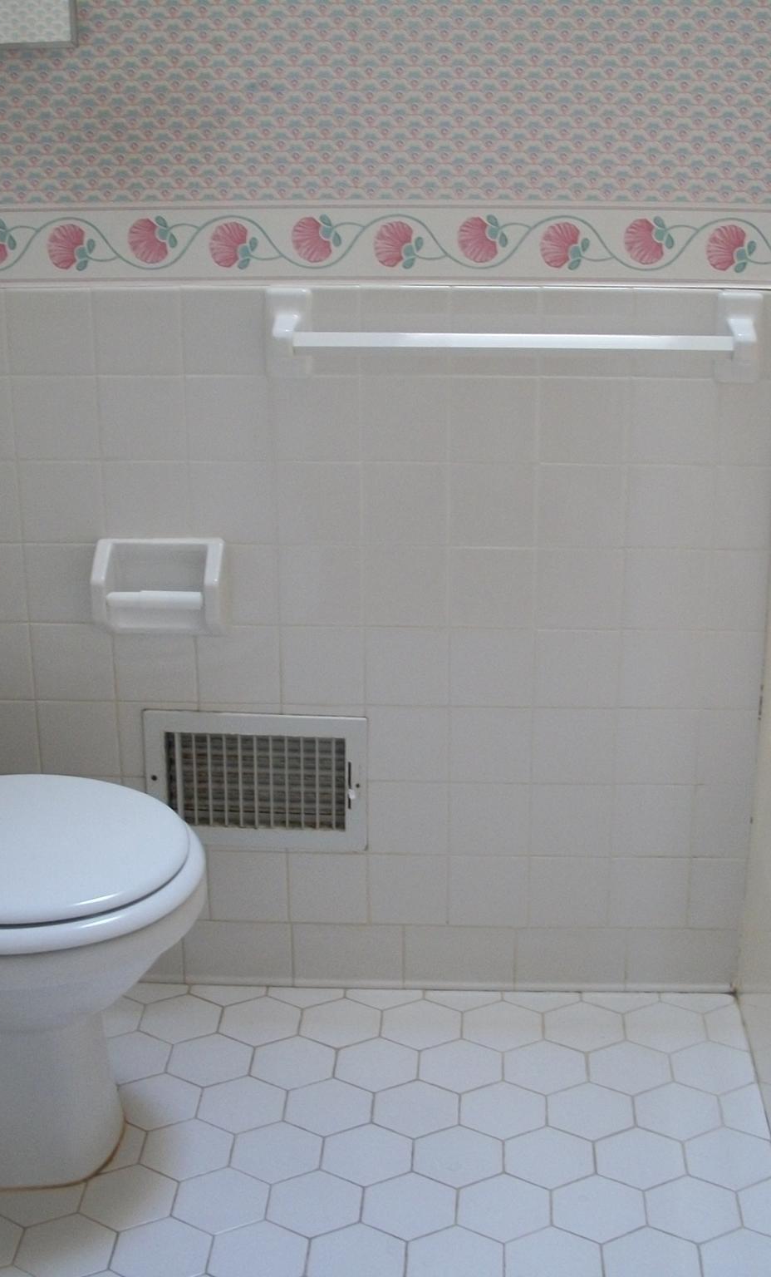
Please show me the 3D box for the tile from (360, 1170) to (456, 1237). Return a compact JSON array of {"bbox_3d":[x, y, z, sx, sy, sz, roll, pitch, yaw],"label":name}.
[{"bbox_3d":[0.028,0.650,1.963,0.105,0.009,0.121,1,20,4],"label":"tile"}]

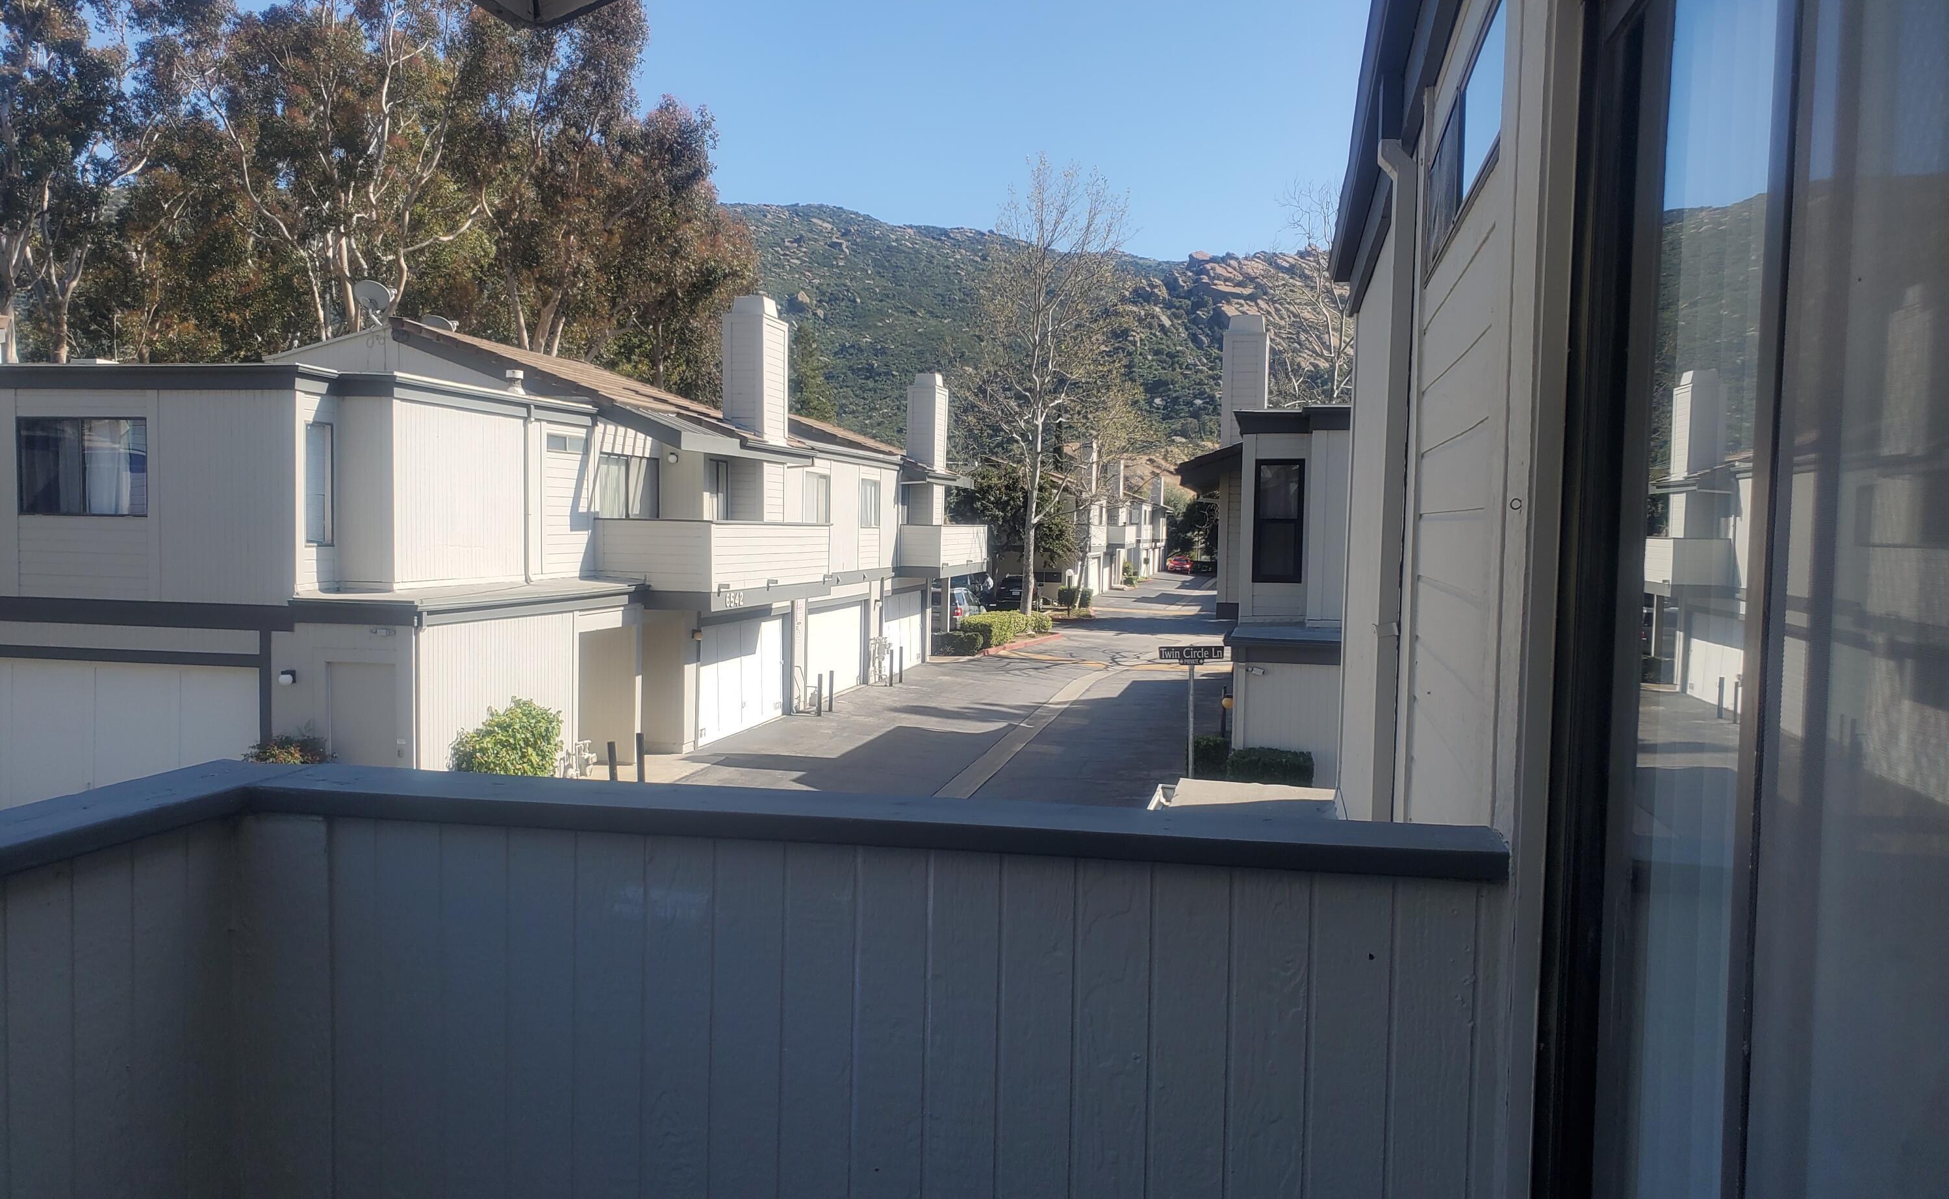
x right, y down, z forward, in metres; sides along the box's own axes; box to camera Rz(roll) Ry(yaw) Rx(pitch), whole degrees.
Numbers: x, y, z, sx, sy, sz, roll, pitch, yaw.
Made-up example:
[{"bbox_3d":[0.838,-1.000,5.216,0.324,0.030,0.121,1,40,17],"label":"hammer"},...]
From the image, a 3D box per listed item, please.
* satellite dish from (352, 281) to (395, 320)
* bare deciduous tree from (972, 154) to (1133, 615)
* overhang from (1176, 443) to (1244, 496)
[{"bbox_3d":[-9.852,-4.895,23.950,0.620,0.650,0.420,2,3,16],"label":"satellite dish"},{"bbox_3d":[3.034,-7.979,56.700,6.538,18.300,6.338,2,3,12],"label":"bare deciduous tree"},{"bbox_3d":[4.204,-2.242,25.314,1.300,0.800,5.000,2,3,12],"label":"overhang"}]

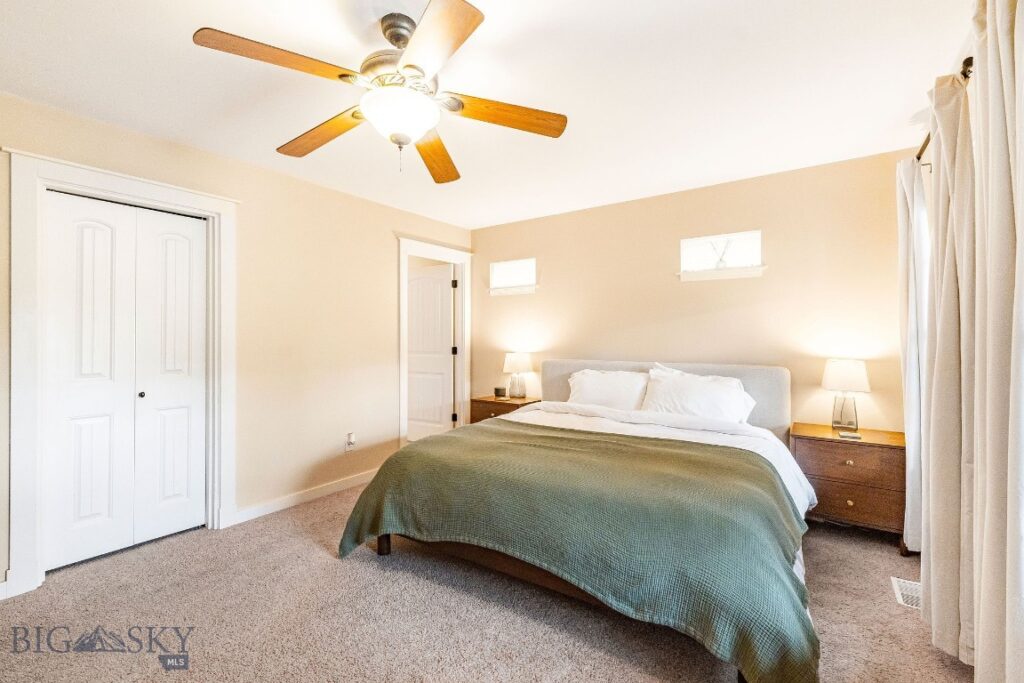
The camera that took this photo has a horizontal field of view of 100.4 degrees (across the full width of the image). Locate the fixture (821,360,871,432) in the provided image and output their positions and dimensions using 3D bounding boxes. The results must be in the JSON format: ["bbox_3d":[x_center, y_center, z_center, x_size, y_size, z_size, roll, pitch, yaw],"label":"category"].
[{"bbox_3d":[2.174,0.352,2.779,0.250,0.475,0.200,0,1,36],"label":"fixture"}]

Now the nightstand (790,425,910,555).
[{"bbox_3d":[2.145,0.908,2.728,0.590,0.636,0.426,0,1,36],"label":"nightstand"}]

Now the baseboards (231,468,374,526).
[{"bbox_3d":[-1.464,1.186,3.417,0.020,0.100,1.340,0,1,36],"label":"baseboards"}]

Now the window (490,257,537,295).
[{"bbox_3d":[0.015,-0.676,4.526,0.600,0.350,0.090,0,1,36],"label":"window"}]

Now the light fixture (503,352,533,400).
[{"bbox_3d":[0.057,0.339,4.299,0.250,0.470,0.200,0,1,36],"label":"light fixture"}]

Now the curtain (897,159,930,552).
[{"bbox_3d":[2.169,0.080,2.287,0.150,2.150,0.320,0,1,36],"label":"curtain"}]

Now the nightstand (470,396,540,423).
[{"bbox_3d":[-0.041,0.890,4.290,0.590,0.636,0.426,0,1,36],"label":"nightstand"}]

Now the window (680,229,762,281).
[{"bbox_3d":[1.638,-0.663,3.366,0.610,0.350,0.090,0,1,36],"label":"window"}]

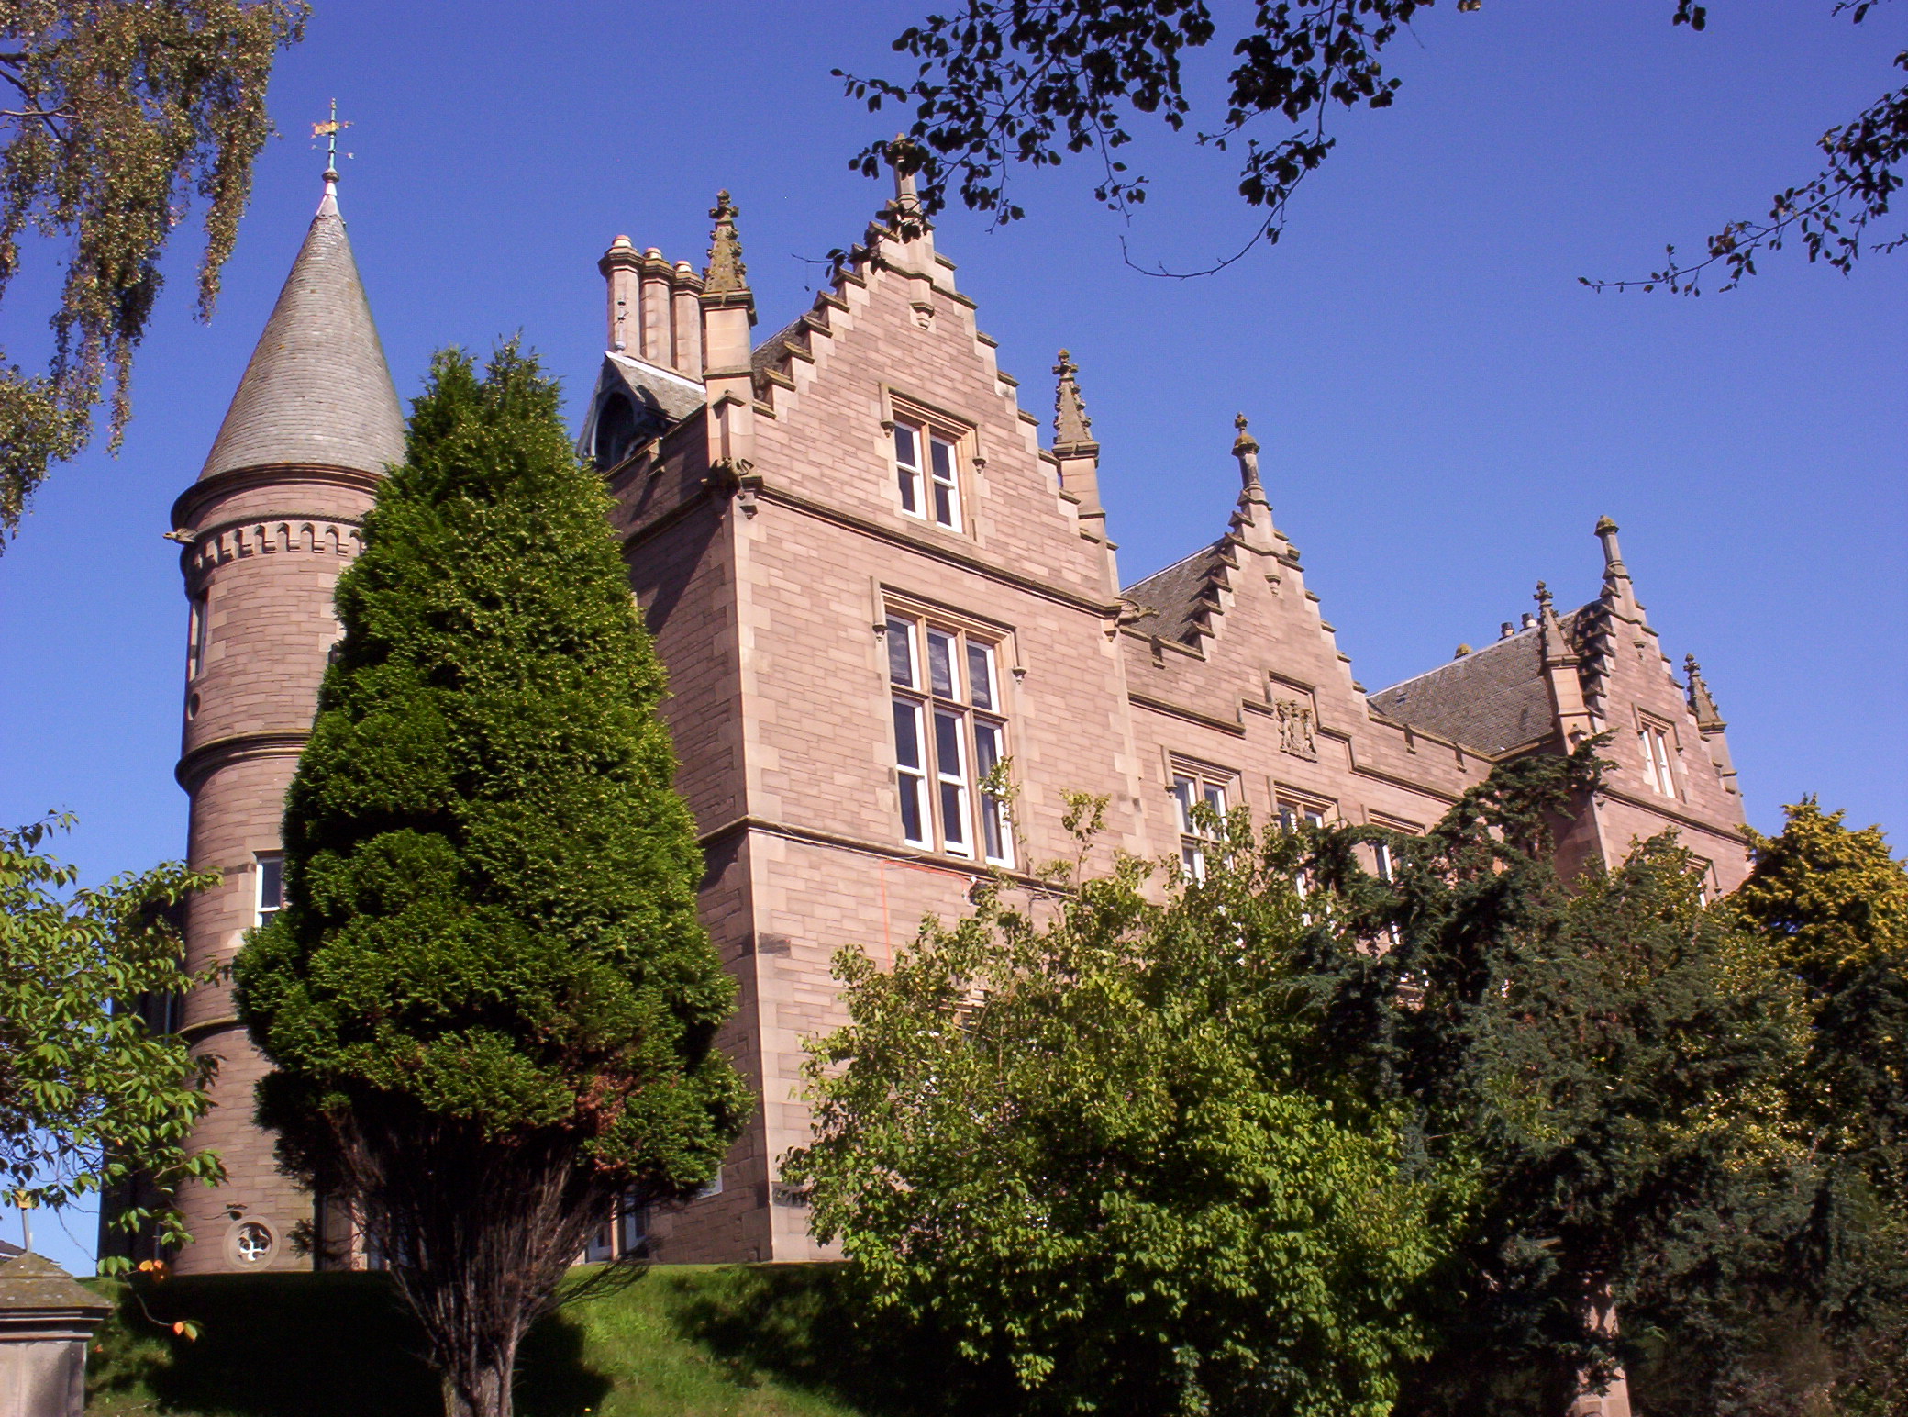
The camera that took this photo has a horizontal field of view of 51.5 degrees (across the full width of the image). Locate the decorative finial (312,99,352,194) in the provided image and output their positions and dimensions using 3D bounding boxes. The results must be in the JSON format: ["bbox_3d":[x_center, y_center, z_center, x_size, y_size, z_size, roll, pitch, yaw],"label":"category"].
[{"bbox_3d":[-12.338,-11.149,39.252,0.792,2.376,0.660,-7,-22,4],"label":"decorative finial"}]

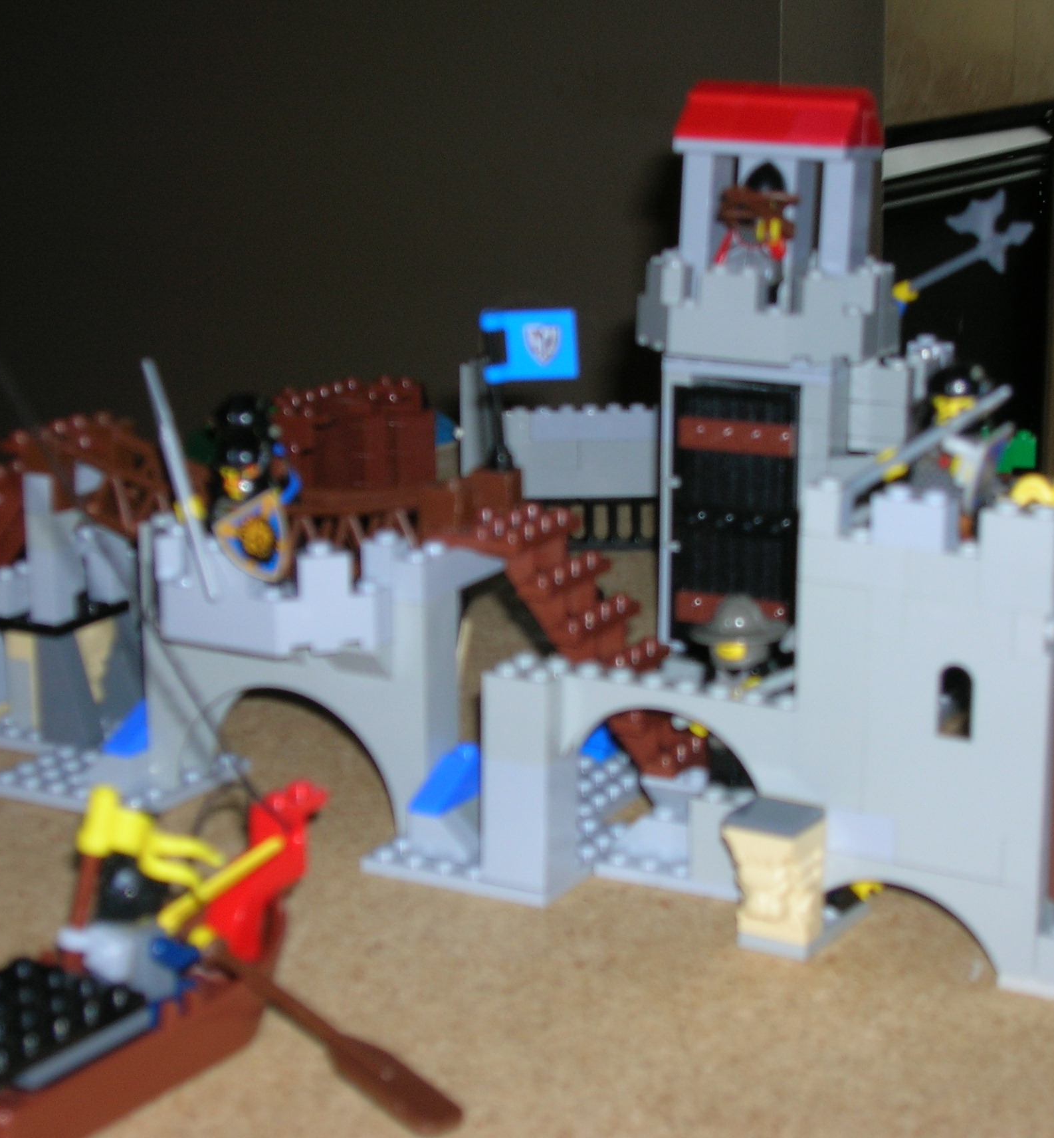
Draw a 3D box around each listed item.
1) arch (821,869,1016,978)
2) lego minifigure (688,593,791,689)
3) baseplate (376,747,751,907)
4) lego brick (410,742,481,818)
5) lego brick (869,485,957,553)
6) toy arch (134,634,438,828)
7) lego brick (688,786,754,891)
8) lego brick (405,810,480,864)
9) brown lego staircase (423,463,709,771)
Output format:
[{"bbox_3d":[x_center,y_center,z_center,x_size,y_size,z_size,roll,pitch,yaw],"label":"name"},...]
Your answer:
[{"bbox_3d":[0.079,0.069,0.536,0.064,0.019,0.008,8,15,31],"label":"arch"},{"bbox_3d":[0.048,0.029,0.572,0.020,0.044,0.017,7,15,28],"label":"lego minifigure"},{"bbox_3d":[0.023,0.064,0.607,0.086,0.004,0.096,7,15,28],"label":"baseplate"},{"bbox_3d":[-0.018,0.050,0.594,0.008,0.011,0.024,7,15,28],"label":"lego brick"},{"bbox_3d":[0.079,-0.011,0.518,0.016,0.011,0.008,8,15,31],"label":"lego brick"},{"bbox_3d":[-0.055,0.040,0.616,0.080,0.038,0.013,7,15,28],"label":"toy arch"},{"bbox_3d":[0.046,0.061,0.570,0.016,0.020,0.008,7,15,28],"label":"lego brick"},{"bbox_3d":[-0.018,0.062,0.587,0.016,0.010,0.008,7,15,28],"label":"lego brick"},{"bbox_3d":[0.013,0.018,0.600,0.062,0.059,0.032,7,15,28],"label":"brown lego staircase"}]

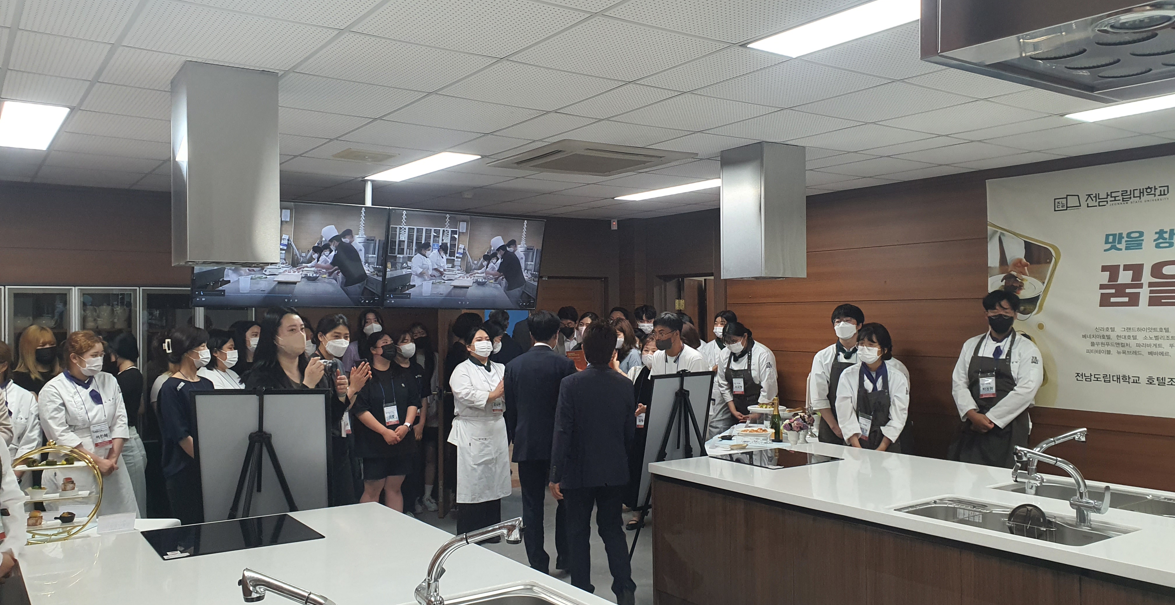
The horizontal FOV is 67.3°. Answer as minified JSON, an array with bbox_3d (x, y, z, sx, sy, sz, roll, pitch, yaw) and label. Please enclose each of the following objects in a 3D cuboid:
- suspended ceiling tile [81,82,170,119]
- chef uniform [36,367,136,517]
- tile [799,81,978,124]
[{"bbox_3d":[-1.922,-0.892,3.995,0.600,0.020,0.600,0,0,-36],"label":"suspended ceiling tile"},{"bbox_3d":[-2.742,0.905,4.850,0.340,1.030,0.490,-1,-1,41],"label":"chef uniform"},{"bbox_3d":[1.384,-0.933,4.145,0.600,0.020,0.600,0,0,-36],"label":"tile"}]

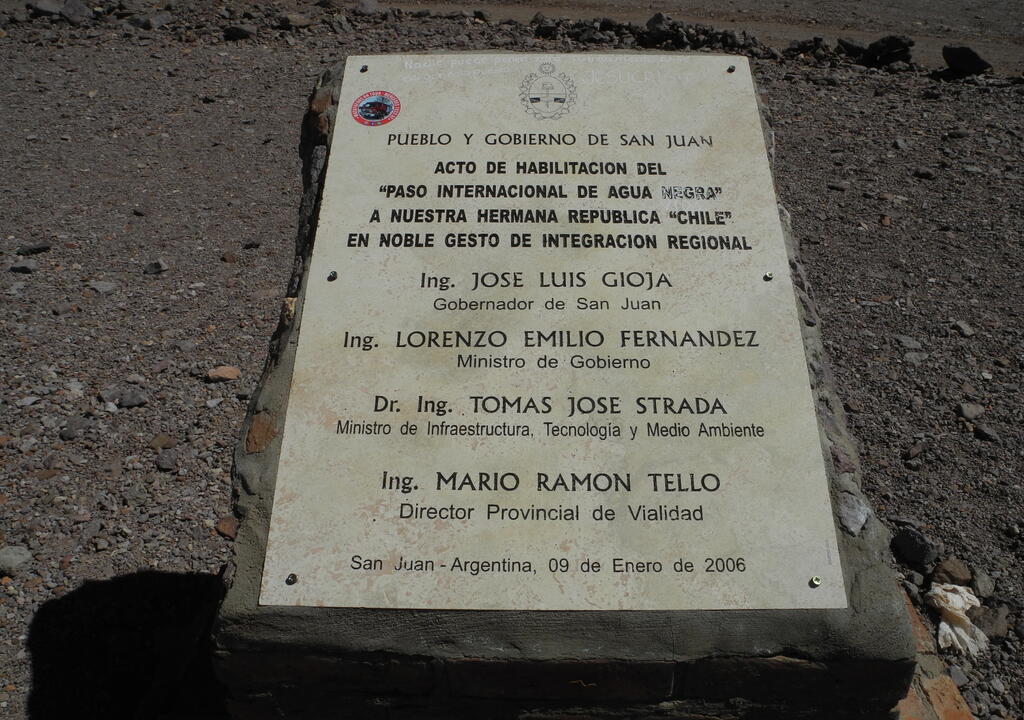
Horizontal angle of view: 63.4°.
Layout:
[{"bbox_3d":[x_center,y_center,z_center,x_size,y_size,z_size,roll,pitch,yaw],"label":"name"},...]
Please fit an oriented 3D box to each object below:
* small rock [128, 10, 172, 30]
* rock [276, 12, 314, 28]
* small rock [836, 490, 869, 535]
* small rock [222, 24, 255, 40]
[{"bbox_3d":[-4.244,-3.975,9.698,0.467,0.237,0.327,-11,31,-19],"label":"small rock"},{"bbox_3d":[-2.605,-4.066,9.921,0.410,0.179,0.307,-7,30,-12],"label":"rock"},{"bbox_3d":[0.432,0.193,1.047,0.042,0.045,0.050,0,29,0],"label":"small rock"},{"bbox_3d":[-2.992,-3.596,9.094,0.355,0.164,0.284,-9,30,-15],"label":"small rock"}]

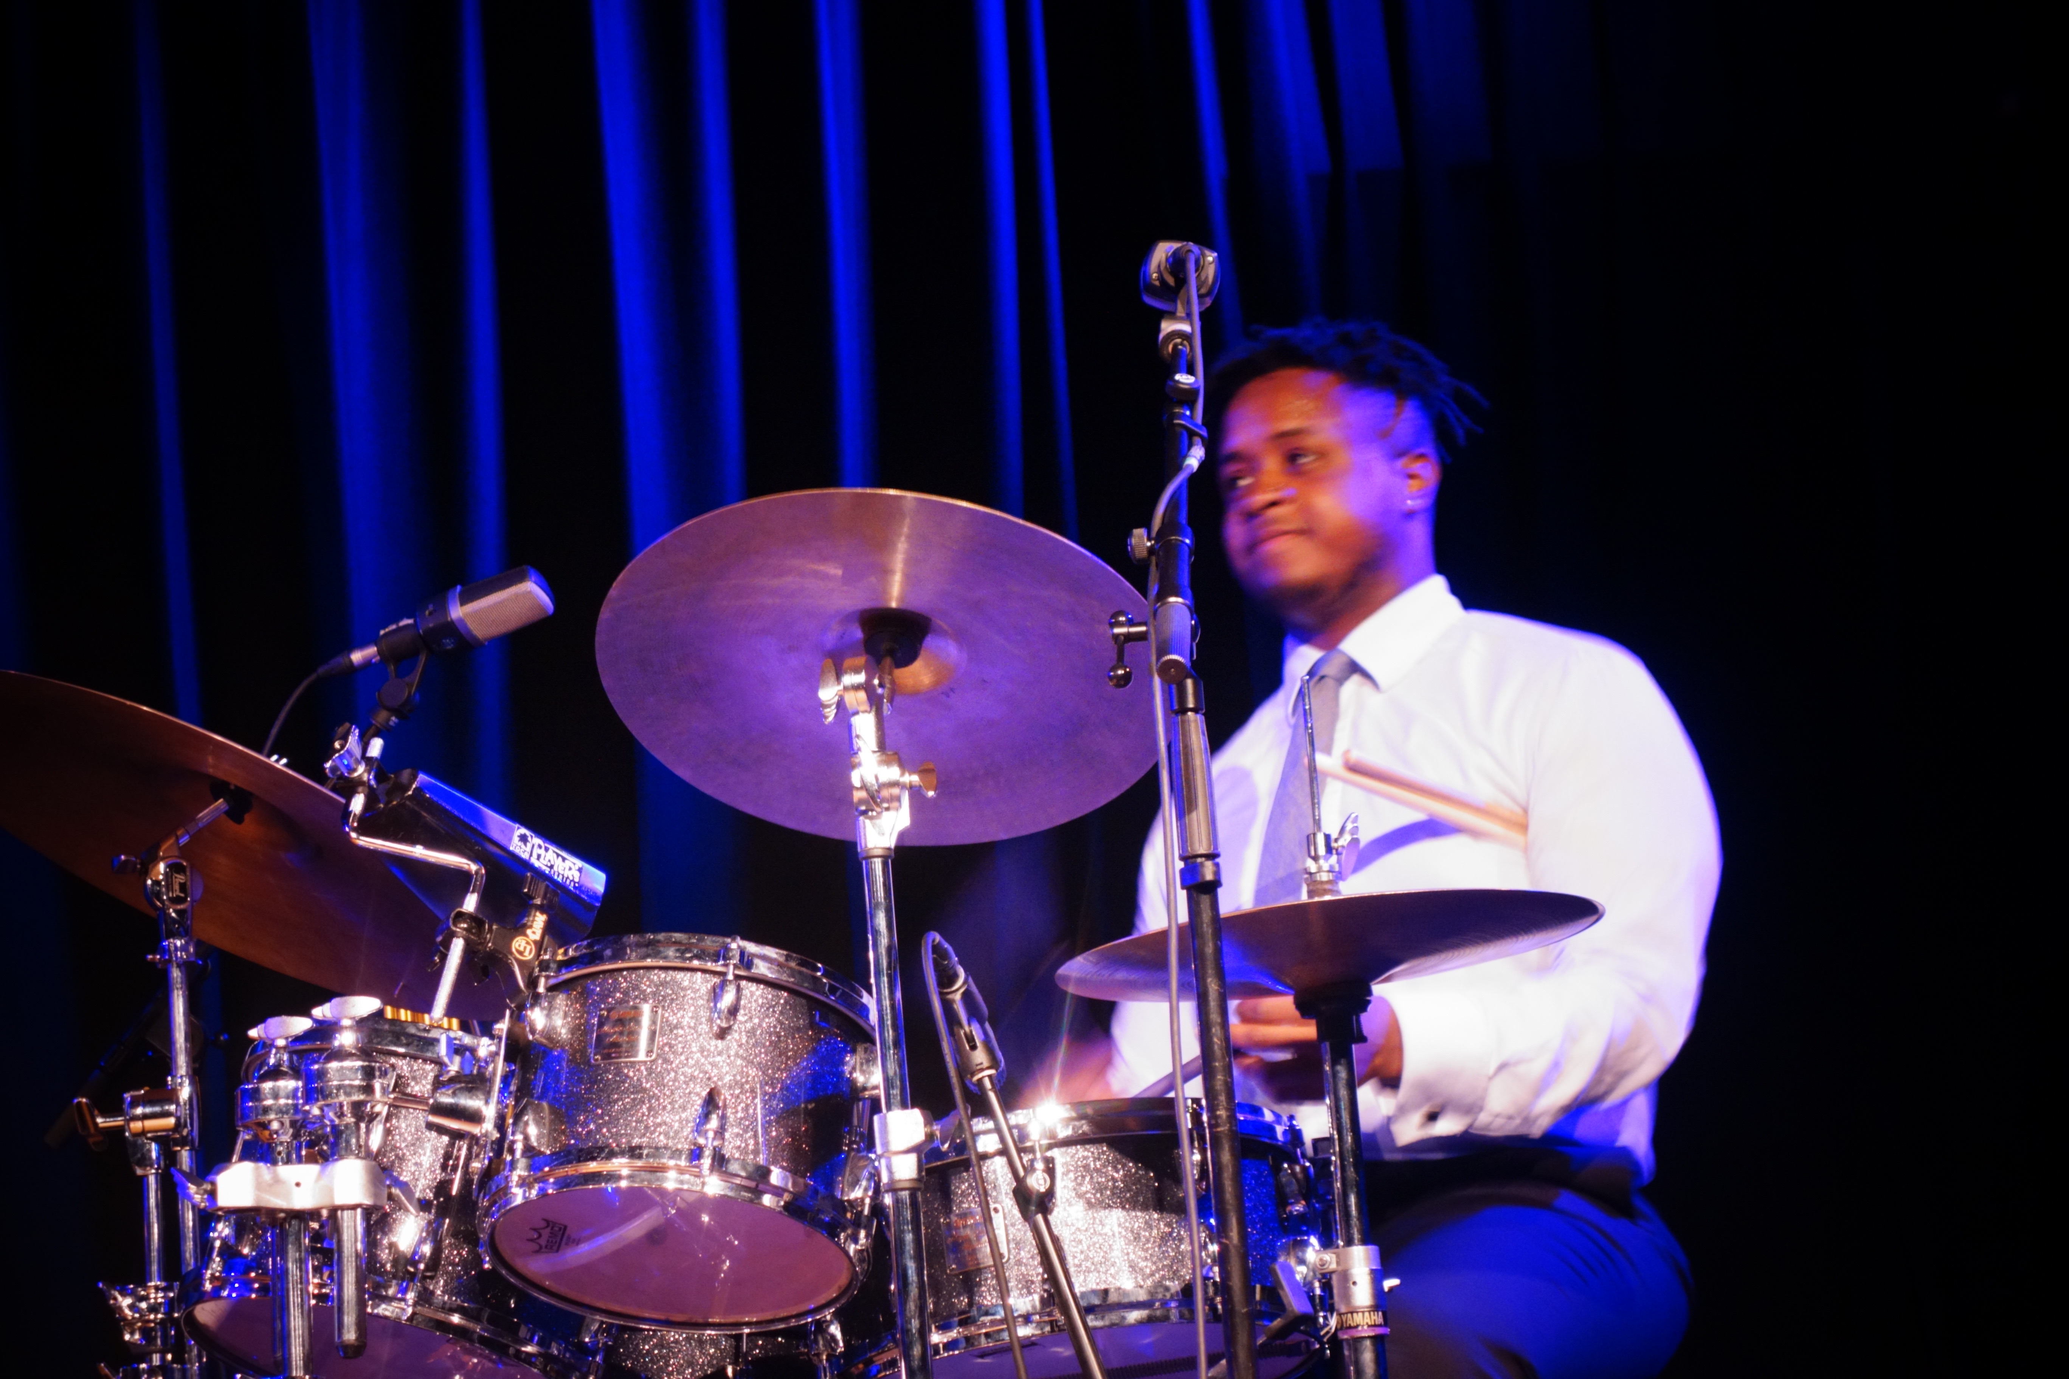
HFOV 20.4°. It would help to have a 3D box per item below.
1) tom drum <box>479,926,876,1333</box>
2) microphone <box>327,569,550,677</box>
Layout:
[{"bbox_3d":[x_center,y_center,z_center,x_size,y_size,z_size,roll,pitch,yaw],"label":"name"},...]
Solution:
[{"bbox_3d":[-0.253,0.325,4.175,0.283,0.197,0.283,3,-29,2],"label":"tom drum"},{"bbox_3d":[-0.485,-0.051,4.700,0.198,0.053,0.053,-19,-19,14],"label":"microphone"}]

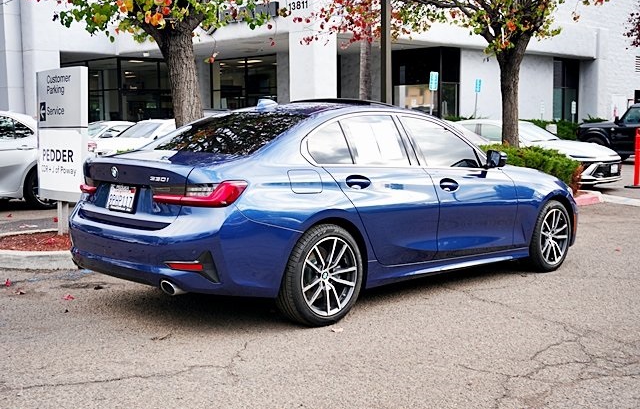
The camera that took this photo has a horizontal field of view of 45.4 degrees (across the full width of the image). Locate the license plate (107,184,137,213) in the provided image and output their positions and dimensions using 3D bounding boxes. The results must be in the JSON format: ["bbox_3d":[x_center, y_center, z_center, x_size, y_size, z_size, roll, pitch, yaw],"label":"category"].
[{"bbox_3d":[-1.210,-0.035,4.666,0.312,0.162,0.025,7,-5,45],"label":"license plate"}]

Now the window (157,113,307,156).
[{"bbox_3d":[-0.599,-0.504,5.234,1.120,0.100,0.700,7,33,45],"label":"window"}]

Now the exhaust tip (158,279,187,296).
[{"bbox_3d":[-0.811,0.472,4.350,0.130,0.088,0.100,-5,8,-45],"label":"exhaust tip"}]

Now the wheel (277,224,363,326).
[{"bbox_3d":[-0.017,0.441,4.881,0.660,0.660,0.240,-5,8,-44],"label":"wheel"}]

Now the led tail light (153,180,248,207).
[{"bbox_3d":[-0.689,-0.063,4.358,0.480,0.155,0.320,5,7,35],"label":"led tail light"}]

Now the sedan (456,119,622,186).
[{"bbox_3d":[3.600,-1.118,16.000,1.850,1.430,4.820,-6,8,-44],"label":"sedan"}]

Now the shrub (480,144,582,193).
[{"bbox_3d":[3.736,-0.636,13.900,2.200,0.850,1.200,0,6,-9],"label":"shrub"}]

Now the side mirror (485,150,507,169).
[{"bbox_3d":[1.376,-0.350,5.931,0.140,0.165,0.205,-5,8,-45],"label":"side mirror"}]

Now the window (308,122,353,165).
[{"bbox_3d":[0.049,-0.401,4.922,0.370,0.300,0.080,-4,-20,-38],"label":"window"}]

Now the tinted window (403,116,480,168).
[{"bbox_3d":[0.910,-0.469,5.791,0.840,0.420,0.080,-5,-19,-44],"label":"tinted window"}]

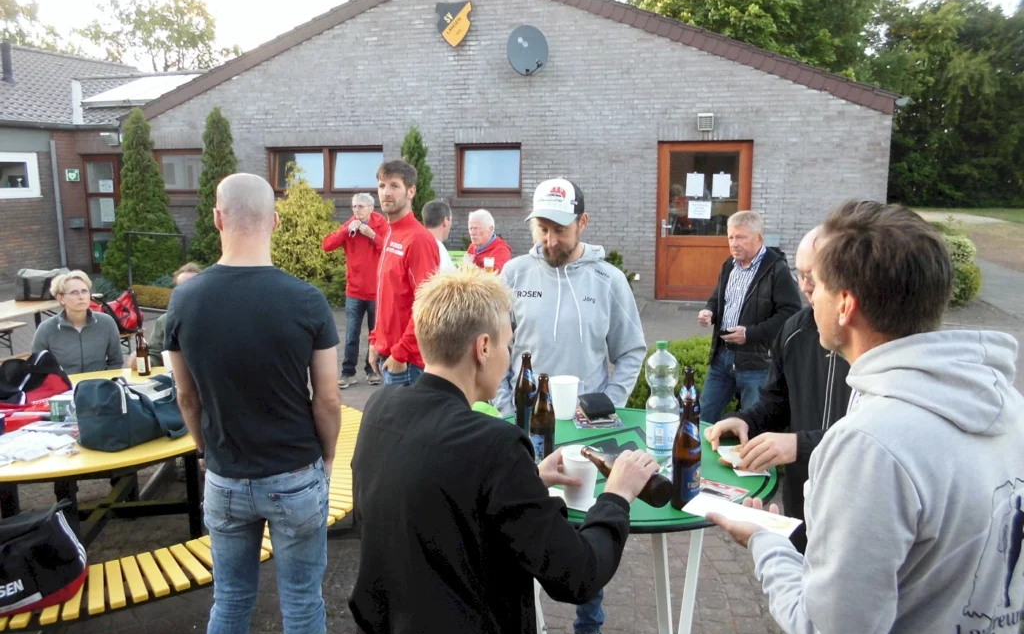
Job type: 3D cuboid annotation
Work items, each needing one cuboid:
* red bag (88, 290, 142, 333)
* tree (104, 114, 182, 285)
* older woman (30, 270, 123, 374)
[{"bbox_3d":[-3.393,-0.046,6.419,0.280,0.350,0.520,10,14,44],"label":"red bag"},{"bbox_3d":[-5.480,-1.707,11.378,1.200,2.650,1.200,-3,11,-14],"label":"tree"},{"bbox_3d":[-2.300,0.379,4.236,0.520,1.280,0.720,-5,11,-25],"label":"older woman"}]

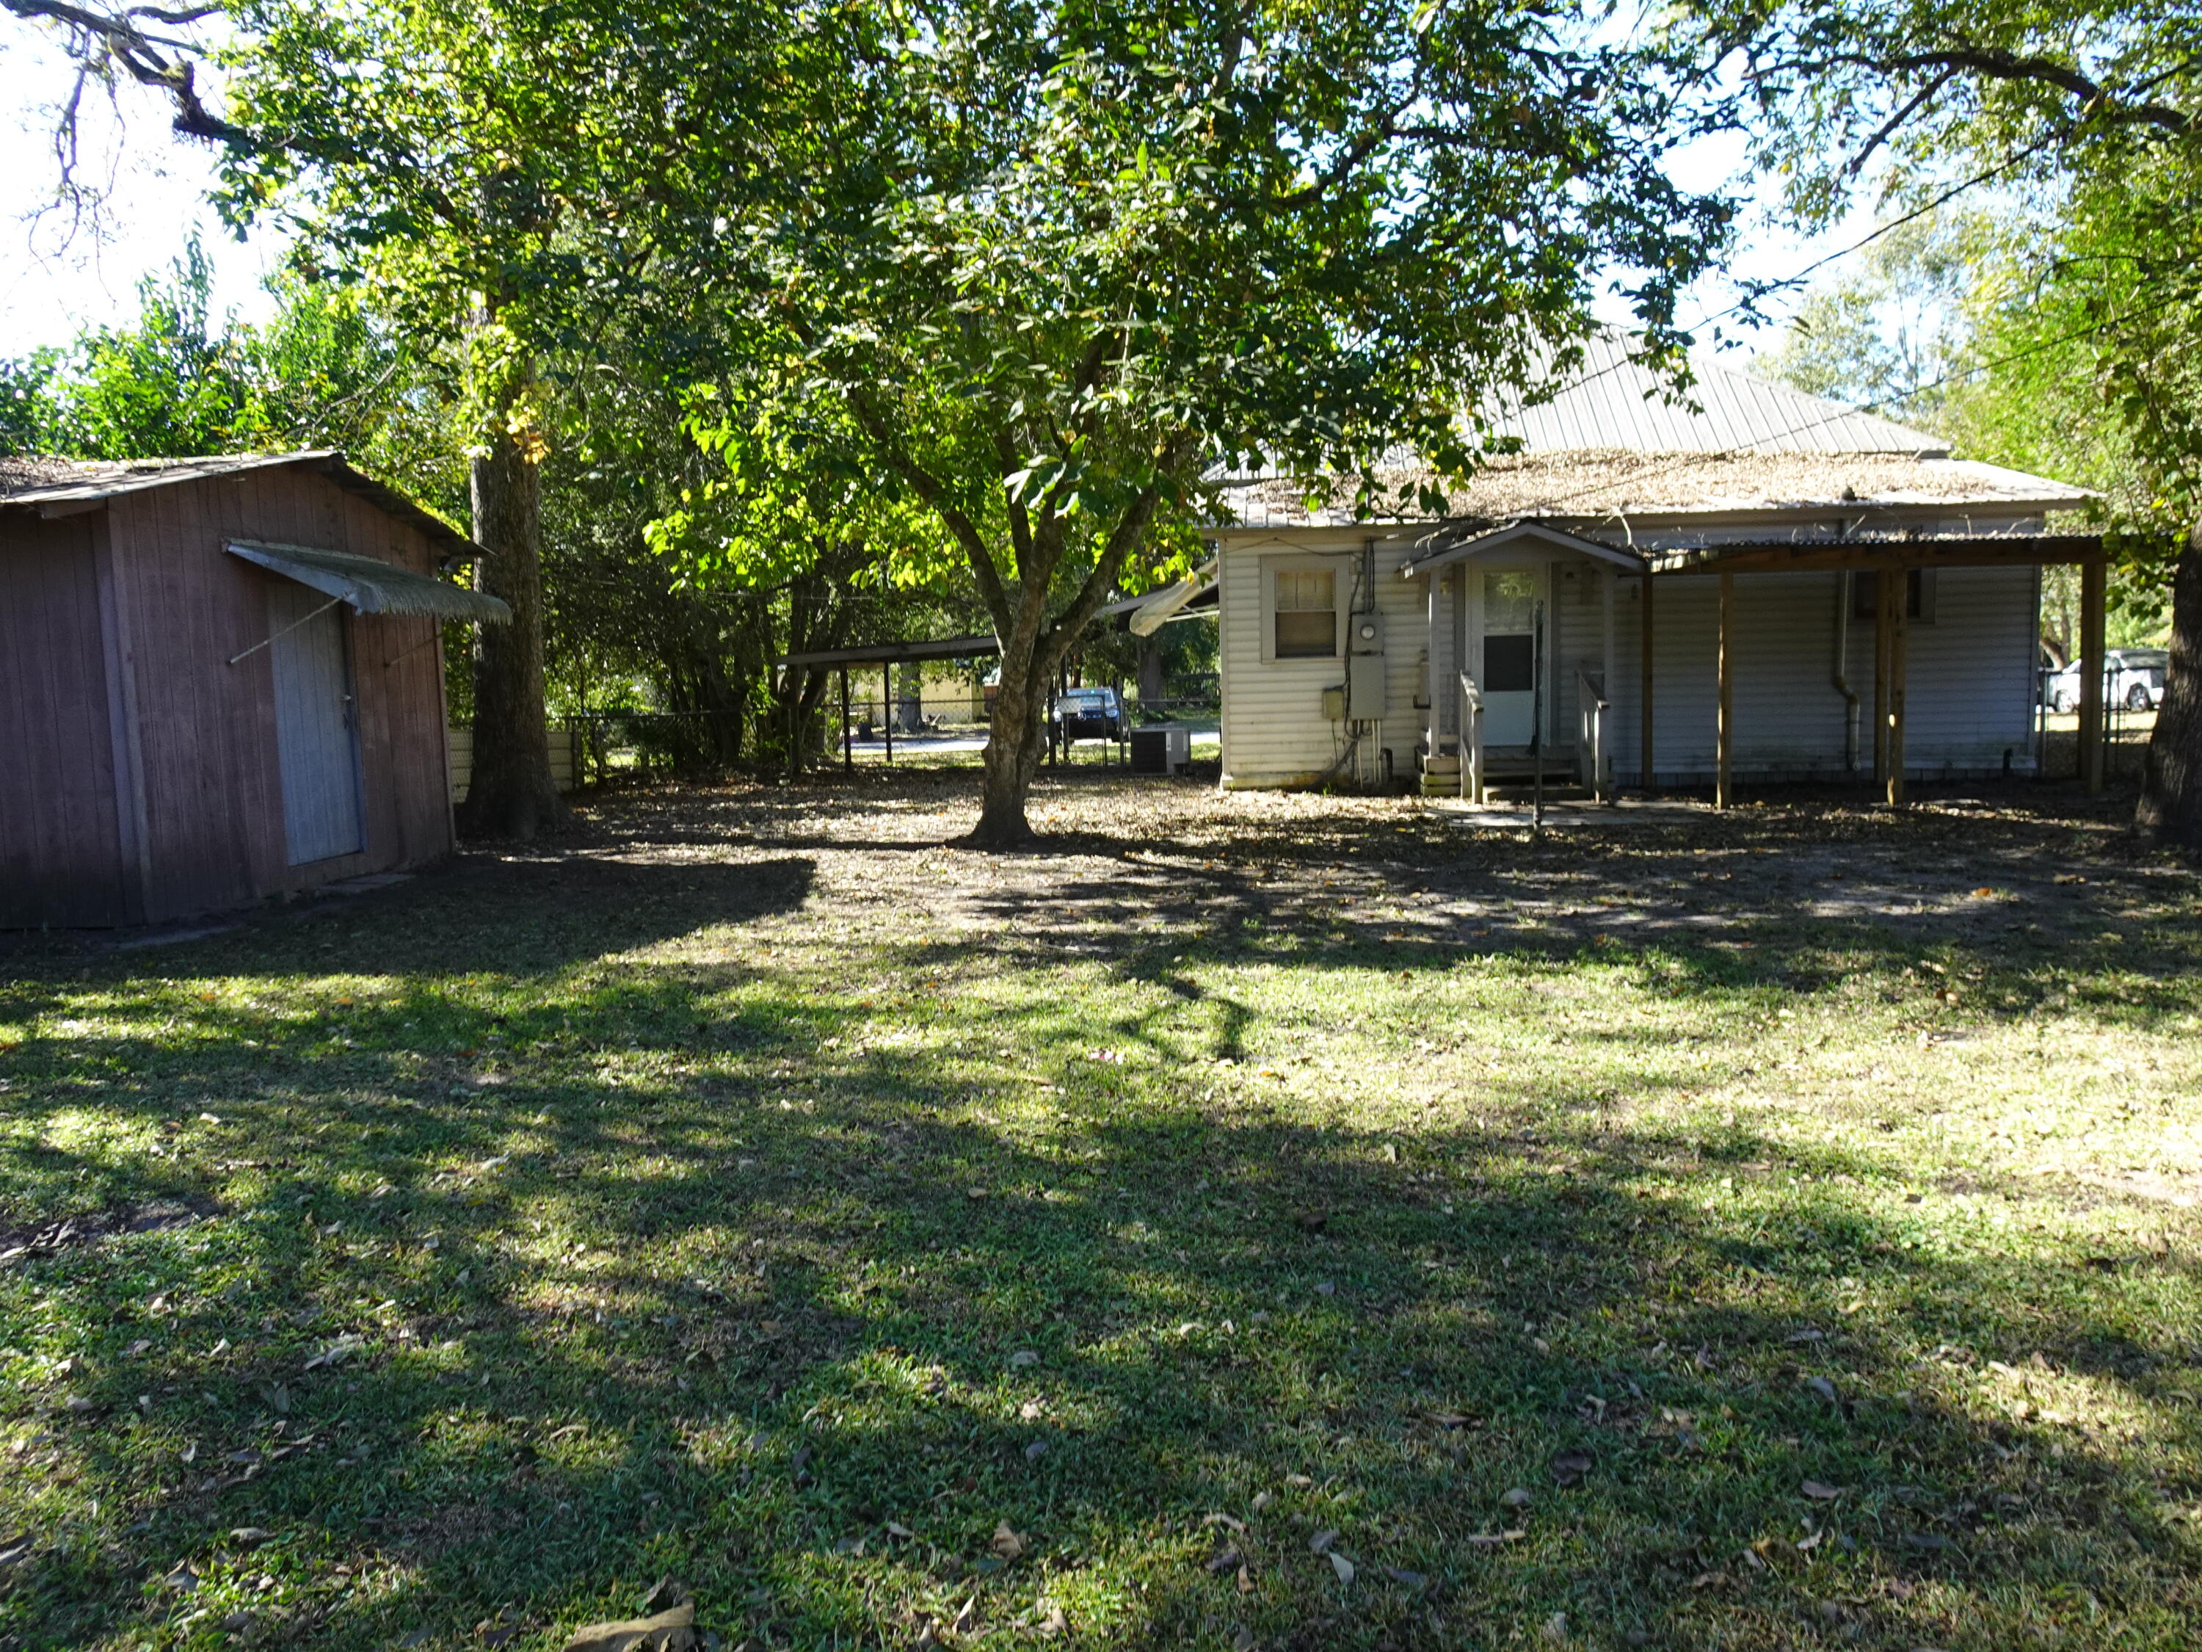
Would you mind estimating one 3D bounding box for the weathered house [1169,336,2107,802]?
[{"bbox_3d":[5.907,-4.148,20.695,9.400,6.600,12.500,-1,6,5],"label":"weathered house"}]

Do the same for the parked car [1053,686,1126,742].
[{"bbox_3d":[-0.351,-3.209,44.500,1.800,1.580,4.600,-1,6,5],"label":"parked car"}]

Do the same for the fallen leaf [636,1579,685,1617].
[{"bbox_3d":[-0.627,1.096,2.168,0.058,0.028,0.037,0,6,19],"label":"fallen leaf"}]

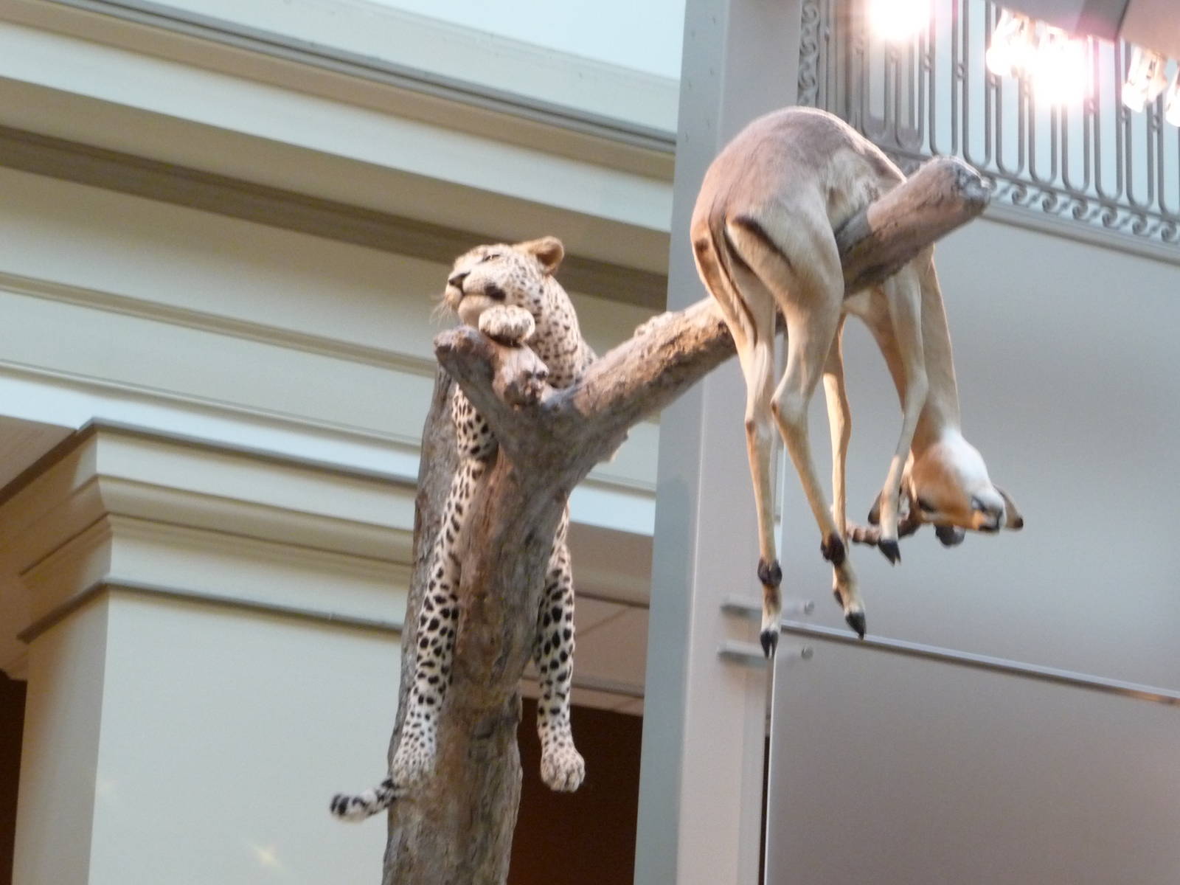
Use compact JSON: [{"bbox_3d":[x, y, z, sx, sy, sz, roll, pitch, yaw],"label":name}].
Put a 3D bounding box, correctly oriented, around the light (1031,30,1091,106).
[{"bbox_3d":[1.229,-0.986,9.970,0.130,0.170,0.140,-6,-20,24],"label":"light"}]

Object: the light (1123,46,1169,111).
[{"bbox_3d":[1.469,-0.962,10.100,0.110,0.155,0.130,-15,-25,42],"label":"light"}]

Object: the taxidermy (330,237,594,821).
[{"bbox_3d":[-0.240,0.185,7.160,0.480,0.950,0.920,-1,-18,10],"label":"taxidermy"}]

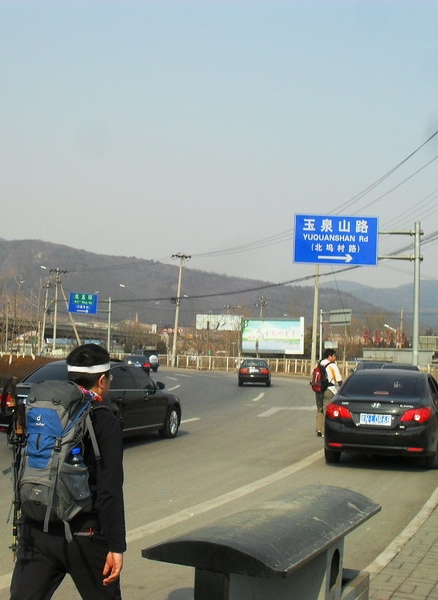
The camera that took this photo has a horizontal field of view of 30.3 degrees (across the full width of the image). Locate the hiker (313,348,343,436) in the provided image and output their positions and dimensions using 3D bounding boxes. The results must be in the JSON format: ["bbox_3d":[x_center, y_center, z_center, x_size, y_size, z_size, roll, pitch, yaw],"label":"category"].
[{"bbox_3d":[2.213,1.870,16.350,0.500,1.740,0.520,5,-5,-42],"label":"hiker"}]

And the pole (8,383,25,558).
[{"bbox_3d":[-0.851,0.712,3.400,0.080,0.760,0.070,-2,-5,25],"label":"pole"}]

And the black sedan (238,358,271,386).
[{"bbox_3d":[1.970,3.920,44.000,1.690,1.420,4.400,2,-4,3],"label":"black sedan"}]

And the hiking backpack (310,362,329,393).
[{"bbox_3d":[2.000,1.543,16.100,0.340,0.580,0.270,-2,-5,45],"label":"hiking backpack"}]

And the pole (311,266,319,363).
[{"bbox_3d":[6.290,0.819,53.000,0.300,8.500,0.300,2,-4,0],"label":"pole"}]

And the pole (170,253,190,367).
[{"bbox_3d":[-3.614,0.869,74.000,1.600,10.300,0.400,4,-4,0],"label":"pole"}]

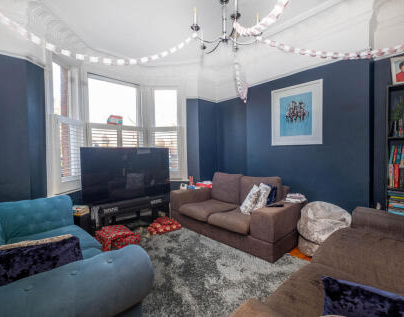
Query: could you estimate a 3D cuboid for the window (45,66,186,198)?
[{"bbox_3d":[-1.398,-0.441,3.606,2.351,1.841,0.664,-2,2,-42],"label":"window"}]

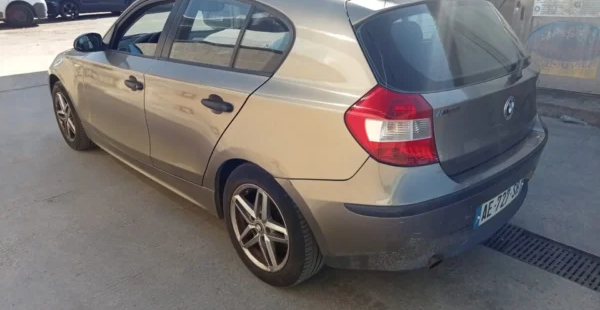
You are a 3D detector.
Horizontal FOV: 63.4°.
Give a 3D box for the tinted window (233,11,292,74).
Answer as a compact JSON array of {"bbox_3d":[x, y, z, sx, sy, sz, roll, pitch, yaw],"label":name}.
[{"bbox_3d":[-0.157,-0.492,2.132,0.320,0.274,0.050,20,6,43],"label":"tinted window"}]

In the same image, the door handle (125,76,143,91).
[{"bbox_3d":[-0.977,-0.419,2.856,0.055,0.085,0.230,-22,29,-39],"label":"door handle"}]

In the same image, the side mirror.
[{"bbox_3d":[-1.373,-0.735,3.169,0.200,0.137,0.125,-22,29,-39],"label":"side mirror"}]

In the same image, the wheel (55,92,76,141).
[{"bbox_3d":[-1.974,-0.348,4.237,0.170,0.445,0.445,-17,27,-40],"label":"wheel"}]

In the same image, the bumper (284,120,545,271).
[{"bbox_3d":[0.777,0.082,2.491,1.740,0.610,0.590,-17,27,-40],"label":"bumper"}]

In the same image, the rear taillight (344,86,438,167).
[{"bbox_3d":[0.349,-0.118,1.823,0.300,0.310,0.260,-17,27,-40],"label":"rear taillight"}]

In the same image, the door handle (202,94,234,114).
[{"bbox_3d":[-0.408,-0.245,2.370,0.055,0.090,0.265,-17,27,-40],"label":"door handle"}]

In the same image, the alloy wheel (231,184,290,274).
[{"bbox_3d":[-0.150,0.338,2.391,0.160,0.447,0.447,-22,29,-39],"label":"alloy wheel"}]

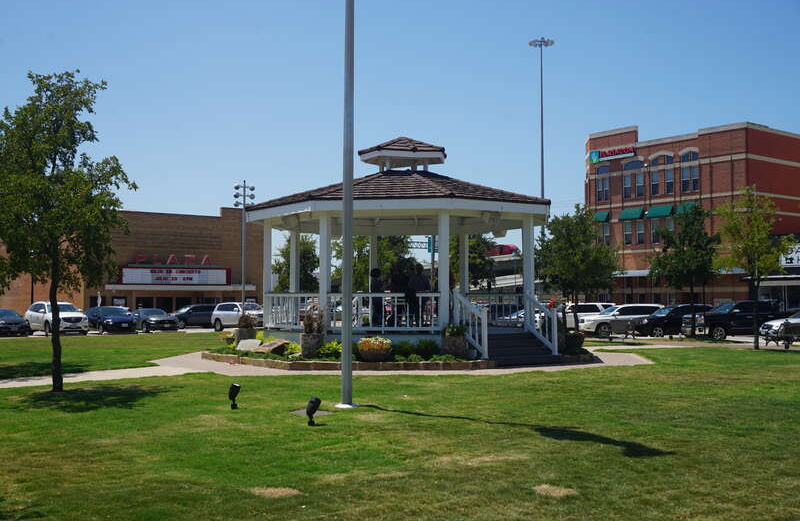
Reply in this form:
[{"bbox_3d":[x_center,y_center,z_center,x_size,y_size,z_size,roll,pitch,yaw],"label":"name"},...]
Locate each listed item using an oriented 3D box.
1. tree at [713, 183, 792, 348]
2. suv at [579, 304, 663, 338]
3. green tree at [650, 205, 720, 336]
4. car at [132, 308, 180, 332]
[{"bbox_3d":[12.584,0.266,31.513,2.750,5.780,2.750,0,-2,0],"label":"tree"},{"bbox_3d":[12.200,3.277,49.409,4.850,1.830,1.930,1,-2,-23],"label":"suv"},{"bbox_3d":[13.173,0.496,41.011,3.300,6.160,3.300,0,-2,0],"label":"green tree"},{"bbox_3d":[-14.800,3.550,52.901,1.880,1.400,4.750,2,-3,-35],"label":"car"}]

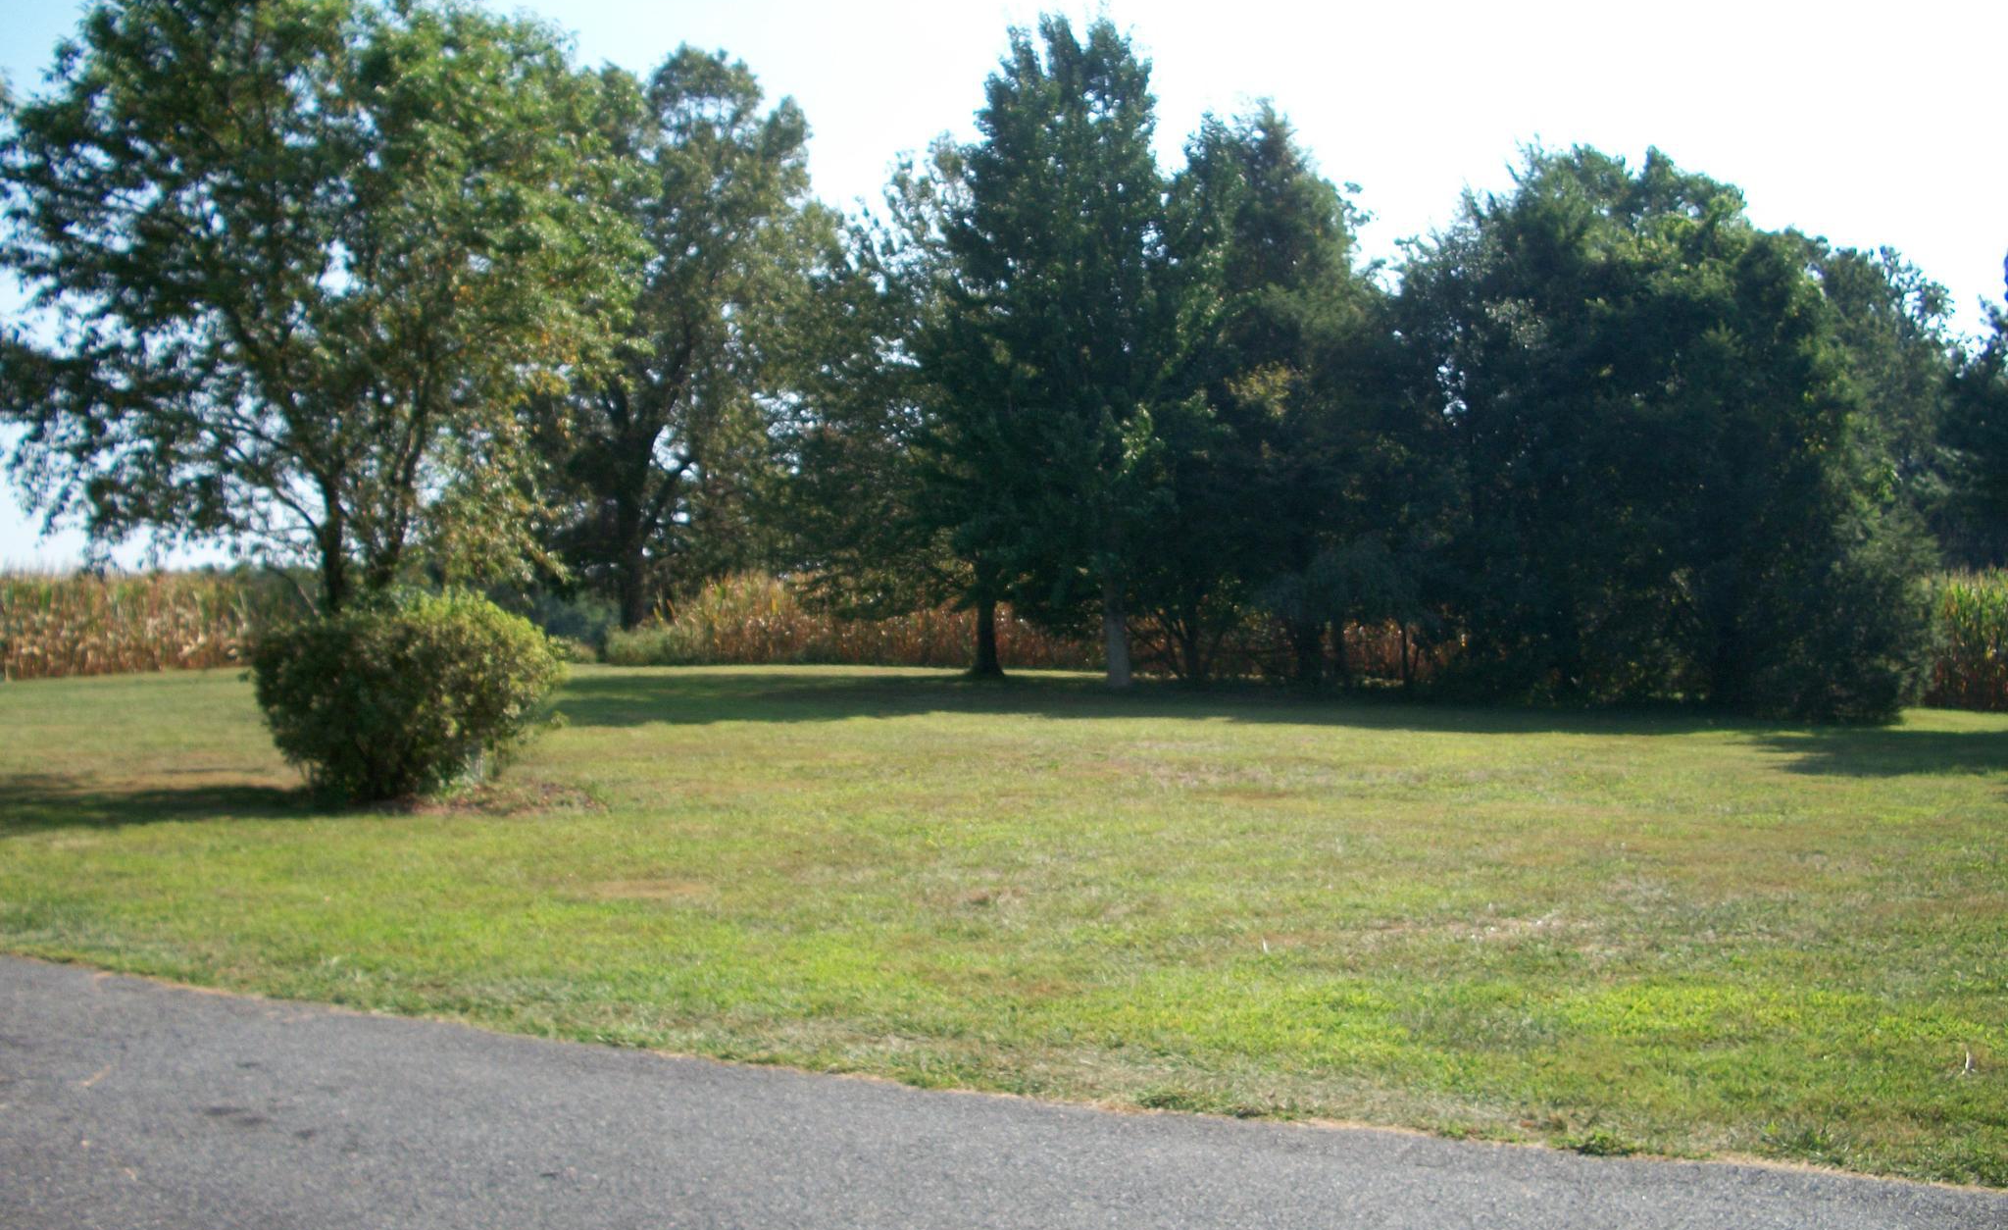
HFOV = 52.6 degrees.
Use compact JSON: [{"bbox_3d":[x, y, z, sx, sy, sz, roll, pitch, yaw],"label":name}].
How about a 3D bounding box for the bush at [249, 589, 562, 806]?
[{"bbox_3d":[-4.757,0.651,16.200,2.440,1.680,2.300,0,1,0],"label":"bush"}]

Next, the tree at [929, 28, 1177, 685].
[{"bbox_3d":[1.033,-5.257,40.500,4.760,13.190,4.800,0,1,0],"label":"tree"}]

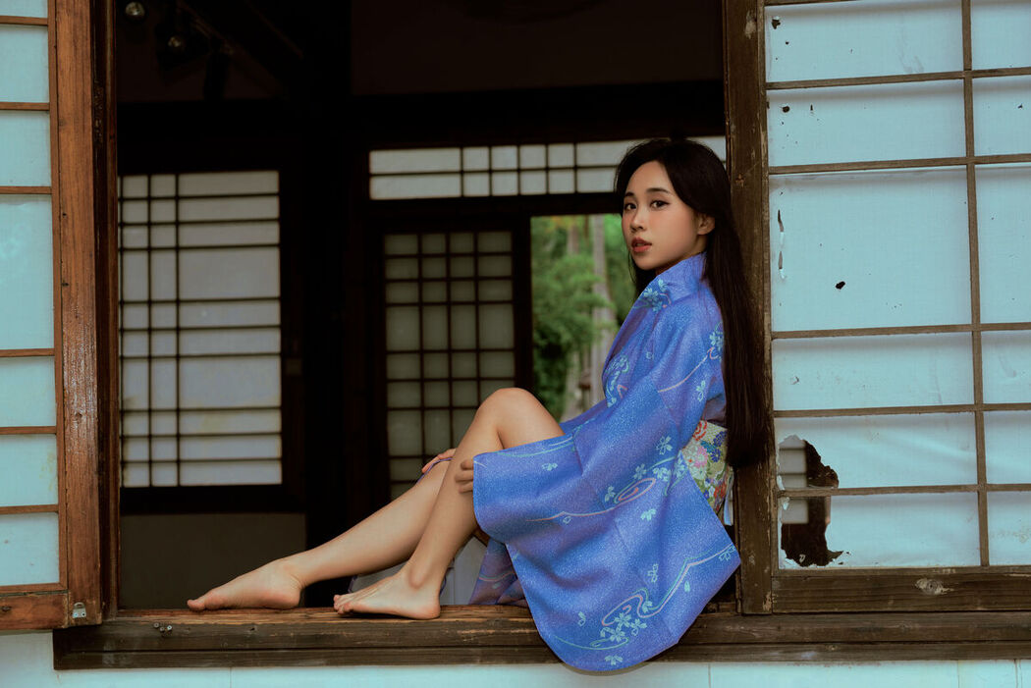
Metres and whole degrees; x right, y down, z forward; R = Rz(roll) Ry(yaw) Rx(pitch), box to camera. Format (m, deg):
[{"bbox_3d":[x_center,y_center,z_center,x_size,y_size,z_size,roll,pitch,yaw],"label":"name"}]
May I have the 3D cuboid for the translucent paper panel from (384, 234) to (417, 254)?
[{"bbox_3d":[-0.511,-0.443,6.340,0.144,0.083,0.020,-1,-3,4],"label":"translucent paper panel"}]

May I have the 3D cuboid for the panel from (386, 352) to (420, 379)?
[{"bbox_3d":[-0.495,0.095,6.309,0.152,0.117,0.020,-1,-3,4],"label":"panel"}]

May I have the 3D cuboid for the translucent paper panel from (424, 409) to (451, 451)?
[{"bbox_3d":[-0.342,0.379,6.283,0.108,0.185,0.020,-1,-3,4],"label":"translucent paper panel"}]

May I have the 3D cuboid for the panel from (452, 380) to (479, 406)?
[{"bbox_3d":[-0.222,0.215,6.284,0.108,0.116,0.020,-1,-3,4],"label":"panel"}]

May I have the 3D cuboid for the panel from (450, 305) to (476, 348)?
[{"bbox_3d":[-0.231,-0.078,6.300,0.108,0.186,0.020,-1,-3,4],"label":"panel"}]

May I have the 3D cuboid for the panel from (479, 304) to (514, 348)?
[{"bbox_3d":[-0.084,-0.078,6.290,0.143,0.186,0.020,-1,-3,4],"label":"panel"}]

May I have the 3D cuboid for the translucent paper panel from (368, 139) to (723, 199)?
[{"bbox_3d":[0.136,-0.777,6.313,1.567,0.233,0.030,-1,-3,4],"label":"translucent paper panel"}]

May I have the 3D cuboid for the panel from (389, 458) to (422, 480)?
[{"bbox_3d":[-0.485,0.551,6.284,0.135,0.103,0.020,-1,-3,4],"label":"panel"}]

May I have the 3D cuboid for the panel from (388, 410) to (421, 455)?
[{"bbox_3d":[-0.490,0.393,6.293,0.143,0.194,0.020,-1,-3,4],"label":"panel"}]

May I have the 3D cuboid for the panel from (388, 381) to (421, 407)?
[{"bbox_3d":[-0.490,0.220,6.302,0.144,0.108,0.020,-1,-3,4],"label":"panel"}]

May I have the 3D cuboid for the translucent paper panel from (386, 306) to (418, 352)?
[{"bbox_3d":[-0.500,-0.074,6.319,0.144,0.195,0.020,-1,-3,4],"label":"translucent paper panel"}]

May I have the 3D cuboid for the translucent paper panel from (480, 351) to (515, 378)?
[{"bbox_3d":[-0.080,0.090,6.280,0.151,0.108,0.020,-1,-3,4],"label":"translucent paper panel"}]

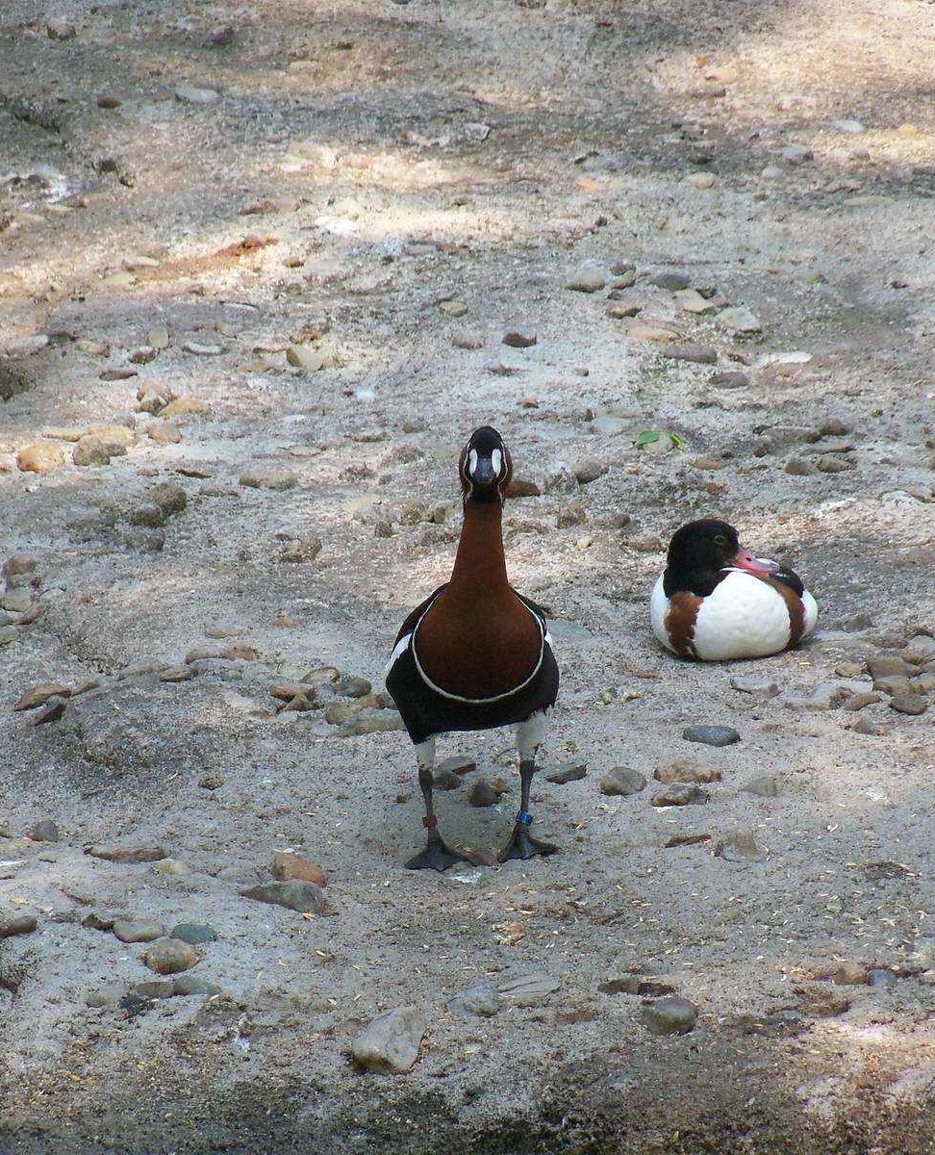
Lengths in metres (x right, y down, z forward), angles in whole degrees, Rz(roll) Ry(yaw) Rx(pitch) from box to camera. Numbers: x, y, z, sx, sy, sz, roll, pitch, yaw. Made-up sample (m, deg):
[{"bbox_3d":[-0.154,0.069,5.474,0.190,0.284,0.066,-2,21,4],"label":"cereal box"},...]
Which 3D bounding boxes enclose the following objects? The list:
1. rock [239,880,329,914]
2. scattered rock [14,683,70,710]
[{"bbox_3d":[-0.175,0.303,12.081,0.081,0.030,0.045,0,13,0],"label":"rock"},{"bbox_3d":[-0.423,0.118,12.650,0.054,0.023,0.035,0,13,0],"label":"scattered rock"}]

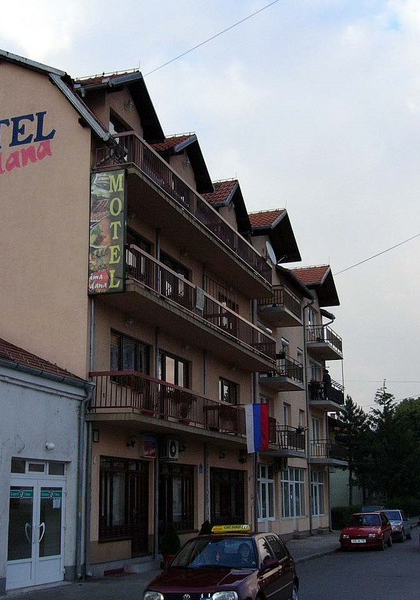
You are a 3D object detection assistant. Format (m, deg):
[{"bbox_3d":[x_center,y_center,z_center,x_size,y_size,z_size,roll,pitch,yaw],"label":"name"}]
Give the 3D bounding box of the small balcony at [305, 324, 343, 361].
[{"bbox_3d":[6.462,2.452,45.096,1.087,1.068,4.536,-5,-15,19],"label":"small balcony"}]

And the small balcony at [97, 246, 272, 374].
[{"bbox_3d":[-0.117,0.773,26.651,1.111,1.197,13.775,-6,-15,19],"label":"small balcony"}]

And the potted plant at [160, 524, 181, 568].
[{"bbox_3d":[-1.081,6.707,22.134,0.560,1.195,0.560,-1,-14,0],"label":"potted plant"}]

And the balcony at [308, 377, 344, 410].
[{"bbox_3d":[6.964,5.758,47.741,1.140,1.370,4.500,-6,-15,19],"label":"balcony"}]

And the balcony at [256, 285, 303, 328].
[{"bbox_3d":[3.083,0.350,35.490,1.238,1.077,3.213,-5,-15,19],"label":"balcony"}]

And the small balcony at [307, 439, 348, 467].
[{"bbox_3d":[6.444,8.310,43.557,1.108,1.200,5.089,-6,-15,19],"label":"small balcony"}]

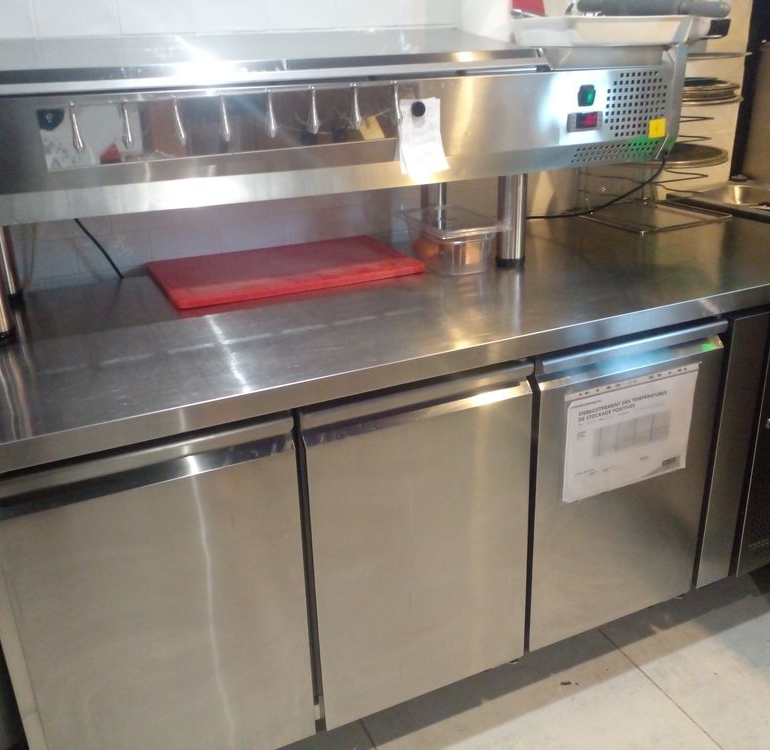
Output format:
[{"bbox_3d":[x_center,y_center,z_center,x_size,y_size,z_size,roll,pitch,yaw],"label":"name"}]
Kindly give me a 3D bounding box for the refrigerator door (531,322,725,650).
[{"bbox_3d":[0.462,0.219,1.555,0.420,0.637,0.055,-12,25,-22],"label":"refrigerator door"}]

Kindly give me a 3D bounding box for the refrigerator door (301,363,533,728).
[{"bbox_3d":[0.064,0.302,1.392,0.418,0.631,0.060,-12,24,-22],"label":"refrigerator door"}]

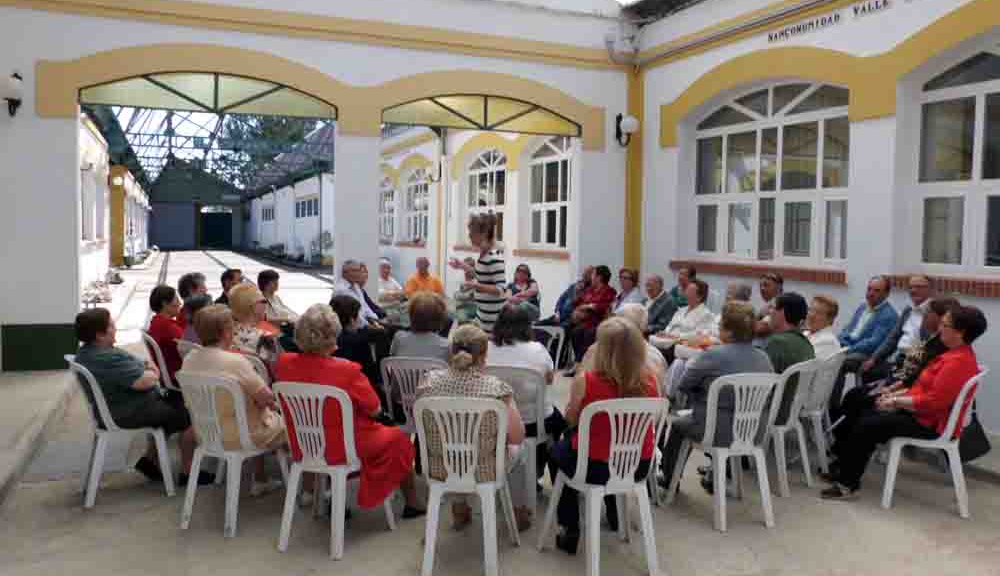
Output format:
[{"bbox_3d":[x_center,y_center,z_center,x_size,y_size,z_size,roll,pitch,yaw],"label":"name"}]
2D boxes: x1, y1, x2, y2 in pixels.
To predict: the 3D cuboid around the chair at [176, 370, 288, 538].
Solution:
[{"bbox_3d":[-1.440,0.833,4.077,0.470,0.835,0.520,2,5,18],"label":"chair"}]

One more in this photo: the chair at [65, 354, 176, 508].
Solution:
[{"bbox_3d":[-2.355,0.833,4.620,0.500,0.850,0.480,-4,6,-42],"label":"chair"}]

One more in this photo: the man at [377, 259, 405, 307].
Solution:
[{"bbox_3d":[-1.431,0.250,9.456,0.520,1.220,0.800,-1,5,-17],"label":"man"}]

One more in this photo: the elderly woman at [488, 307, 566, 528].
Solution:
[{"bbox_3d":[0.159,0.682,4.575,0.500,1.200,0.750,1,5,7],"label":"elderly woman"}]

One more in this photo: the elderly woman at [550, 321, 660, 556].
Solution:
[{"bbox_3d":[0.499,0.742,3.707,0.500,1.230,0.700,-1,5,-16],"label":"elderly woman"}]

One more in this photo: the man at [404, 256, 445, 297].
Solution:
[{"bbox_3d":[-0.960,0.238,9.555,0.540,1.230,0.800,-1,5,-9],"label":"man"}]

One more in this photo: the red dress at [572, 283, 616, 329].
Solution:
[{"bbox_3d":[1.032,0.240,8.244,0.420,0.570,0.500,-2,5,-28],"label":"red dress"}]

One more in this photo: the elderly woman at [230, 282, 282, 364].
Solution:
[{"bbox_3d":[-1.731,0.578,5.570,0.750,1.230,0.500,-3,6,-32],"label":"elderly woman"}]

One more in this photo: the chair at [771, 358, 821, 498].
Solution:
[{"bbox_3d":[1.745,0.827,4.795,0.460,0.880,0.550,-3,6,-34],"label":"chair"}]

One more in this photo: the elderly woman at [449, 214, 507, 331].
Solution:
[{"bbox_3d":[-0.161,0.318,5.388,0.420,1.700,0.450,0,4,2],"label":"elderly woman"}]

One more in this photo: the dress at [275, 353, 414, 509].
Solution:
[{"bbox_3d":[-0.719,0.736,3.904,0.520,0.850,0.680,3,5,30],"label":"dress"}]

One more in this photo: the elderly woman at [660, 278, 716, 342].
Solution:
[{"bbox_3d":[1.541,0.517,6.310,0.820,1.170,0.520,-3,5,-35],"label":"elderly woman"}]

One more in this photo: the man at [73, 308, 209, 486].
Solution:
[{"bbox_3d":[-2.257,0.672,4.709,0.520,1.160,0.800,4,6,44],"label":"man"}]

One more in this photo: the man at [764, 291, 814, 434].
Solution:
[{"bbox_3d":[1.681,0.625,4.885,0.520,1.180,0.820,-2,5,-31],"label":"man"}]

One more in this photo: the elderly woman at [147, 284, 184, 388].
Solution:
[{"bbox_3d":[-2.219,0.552,5.490,0.820,1.160,0.500,-2,5,-25],"label":"elderly woman"}]

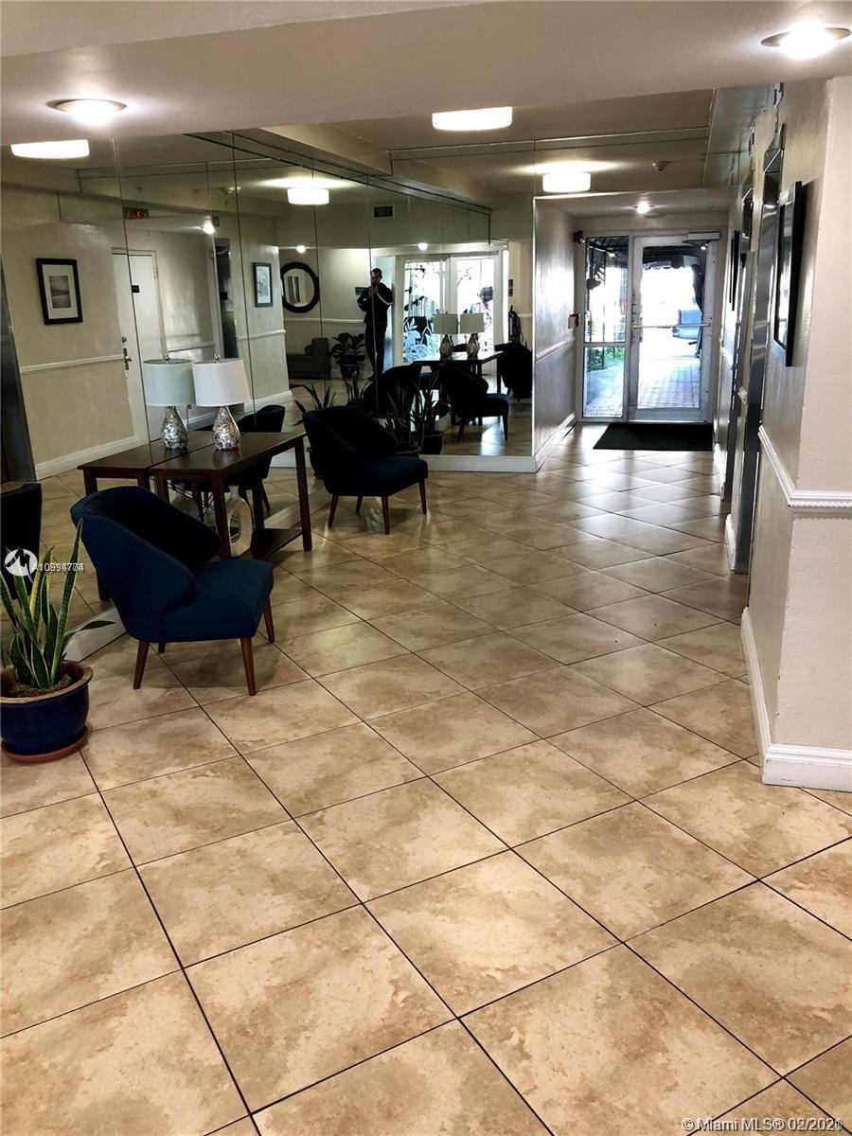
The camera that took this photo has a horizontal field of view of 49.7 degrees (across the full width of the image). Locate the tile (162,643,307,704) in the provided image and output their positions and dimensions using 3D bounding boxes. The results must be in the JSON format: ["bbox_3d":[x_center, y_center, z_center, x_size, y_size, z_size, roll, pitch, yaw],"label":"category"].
[{"bbox_3d":[-0.823,0.464,4.057,0.491,0.013,0.491,-11,20,-28],"label":"tile"}]

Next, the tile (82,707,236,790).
[{"bbox_3d":[-1.008,0.666,3.422,0.491,0.013,0.491,-11,20,-28],"label":"tile"}]

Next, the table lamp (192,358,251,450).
[{"bbox_3d":[-1.186,-0.967,5.357,0.340,0.525,0.340,3,18,15],"label":"table lamp"}]

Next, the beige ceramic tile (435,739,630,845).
[{"bbox_3d":[0.345,0.740,3.062,0.491,0.013,0.491,-11,20,-28],"label":"beige ceramic tile"}]

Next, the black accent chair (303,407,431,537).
[{"bbox_3d":[-0.405,-0.735,6.529,0.740,0.830,0.690,5,18,21],"label":"black accent chair"}]

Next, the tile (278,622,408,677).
[{"bbox_3d":[-0.395,0.380,4.293,0.491,0.013,0.491,-11,20,-28],"label":"tile"}]

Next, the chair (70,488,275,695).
[{"bbox_3d":[-1.058,0.075,3.999,0.740,0.775,0.680,-2,17,0],"label":"chair"}]

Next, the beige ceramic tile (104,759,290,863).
[{"bbox_3d":[-0.767,0.793,3.048,0.500,0.010,0.500,-11,20,-28],"label":"beige ceramic tile"}]

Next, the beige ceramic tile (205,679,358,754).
[{"bbox_3d":[-0.538,0.542,3.409,0.457,0.012,0.457,-11,19,-28],"label":"beige ceramic tile"}]

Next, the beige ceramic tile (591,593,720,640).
[{"bbox_3d":[1.059,0.233,4.277,0.457,0.012,0.457,-11,19,-28],"label":"beige ceramic tile"}]

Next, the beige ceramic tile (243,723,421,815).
[{"bbox_3d":[-0.308,0.653,3.025,0.457,0.012,0.457,-11,19,-28],"label":"beige ceramic tile"}]

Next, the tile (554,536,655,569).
[{"bbox_3d":[1.071,-0.083,5.657,0.491,0.013,0.491,-11,20,-28],"label":"tile"}]

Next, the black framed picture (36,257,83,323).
[{"bbox_3d":[-3.398,-2.574,8.556,0.030,0.569,0.574,3,18,15],"label":"black framed picture"}]

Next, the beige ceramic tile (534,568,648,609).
[{"bbox_3d":[0.900,0.125,5.054,0.500,0.010,0.500,-11,20,-28],"label":"beige ceramic tile"}]

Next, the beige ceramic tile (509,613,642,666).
[{"bbox_3d":[0.705,0.331,4.351,0.491,0.013,0.491,-11,20,-28],"label":"beige ceramic tile"}]

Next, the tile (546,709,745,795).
[{"bbox_3d":[0.782,0.660,3.336,0.500,0.010,0.500,-11,20,-28],"label":"tile"}]

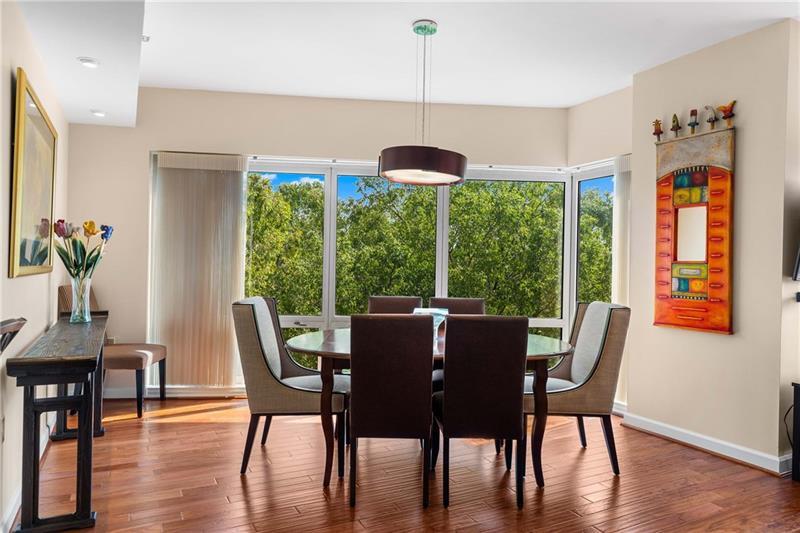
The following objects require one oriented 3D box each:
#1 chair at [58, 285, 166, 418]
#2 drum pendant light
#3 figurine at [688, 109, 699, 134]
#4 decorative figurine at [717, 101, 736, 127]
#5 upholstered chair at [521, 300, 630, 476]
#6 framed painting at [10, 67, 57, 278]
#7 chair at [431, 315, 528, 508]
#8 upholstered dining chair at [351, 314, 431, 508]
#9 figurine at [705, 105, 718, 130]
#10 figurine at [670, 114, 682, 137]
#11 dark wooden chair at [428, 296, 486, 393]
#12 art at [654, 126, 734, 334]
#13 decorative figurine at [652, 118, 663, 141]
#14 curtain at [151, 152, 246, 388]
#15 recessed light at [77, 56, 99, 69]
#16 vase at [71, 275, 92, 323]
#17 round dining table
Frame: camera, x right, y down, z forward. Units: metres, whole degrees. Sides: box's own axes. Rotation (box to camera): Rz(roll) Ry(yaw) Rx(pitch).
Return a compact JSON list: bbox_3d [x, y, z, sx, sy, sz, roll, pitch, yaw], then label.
[{"bbox_3d":[-2.400,0.698,4.500,0.650,1.010,0.500,1,0,-1],"label":"chair"},{"bbox_3d":[0.157,-1.092,3.560,0.585,1.040,0.585,1,0,0],"label":"drum pendant light"},{"bbox_3d":[2.038,-1.003,3.700,0.055,0.171,0.068,1,0,-27],"label":"figurine"},{"bbox_3d":[2.207,-1.031,3.600,0.075,0.180,0.125,1,0,-27],"label":"decorative figurine"},{"bbox_3d":[1.022,0.733,3.393,0.680,1.020,0.560,1,0,-5],"label":"upholstered chair"},{"bbox_3d":[-1.931,-0.402,2.826,0.035,0.885,1.420,1,0,-27],"label":"framed painting"},{"bbox_3d":[0.434,0.740,2.928,0.485,0.985,0.600,1,0,-1],"label":"chair"},{"bbox_3d":[-0.065,0.747,2.970,0.440,1.000,0.640,1,0,-2],"label":"upholstered dining chair"},{"bbox_3d":[2.158,-1.028,3.690,0.075,0.172,0.090,1,0,-27],"label":"figurine"},{"bbox_3d":[1.978,-1.008,3.818,0.055,0.169,0.068,1,0,-27],"label":"figurine"},{"bbox_3d":[0.440,0.757,3.860,0.445,1.000,0.630,1,0,-1],"label":"dark wooden chair"},{"bbox_3d":[2.042,-0.231,3.713,0.040,1.338,0.568,1,0,-27],"label":"art"},{"bbox_3d":[1.966,-1.040,4.070,0.060,0.165,0.072,1,0,-27],"label":"decorative figurine"},{"bbox_3d":[-1.820,0.039,4.819,0.827,2.093,0.090,1,0,-6],"label":"curtain"},{"bbox_3d":[-1.882,-1.228,3.215,0.130,0.030,0.130,1,0,-27],"label":"recessed light"},{"bbox_3d":[-2.252,0.237,3.770,0.152,0.315,0.152,1,0,0],"label":"vase"},{"bbox_3d":[0.173,0.848,3.370,1.780,0.760,1.105,1,0,-2],"label":"round dining table"}]

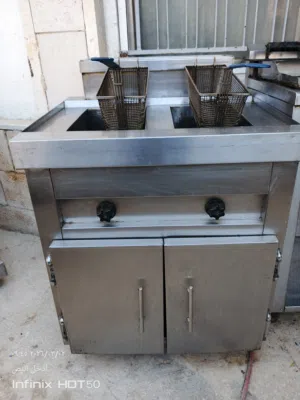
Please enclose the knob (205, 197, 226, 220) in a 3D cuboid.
[{"bbox_3d":[0.220,0.028,1.051,0.065,0.067,0.042,-1,26,1],"label":"knob"}]

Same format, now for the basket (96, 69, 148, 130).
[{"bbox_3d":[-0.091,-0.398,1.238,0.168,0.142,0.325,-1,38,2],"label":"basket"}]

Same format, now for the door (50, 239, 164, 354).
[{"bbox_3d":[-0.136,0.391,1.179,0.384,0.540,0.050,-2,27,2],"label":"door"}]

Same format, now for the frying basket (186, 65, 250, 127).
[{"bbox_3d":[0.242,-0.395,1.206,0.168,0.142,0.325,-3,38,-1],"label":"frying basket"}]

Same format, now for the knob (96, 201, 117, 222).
[{"bbox_3d":[-0.148,0.038,1.061,0.065,0.067,0.042,-1,26,1],"label":"knob"}]

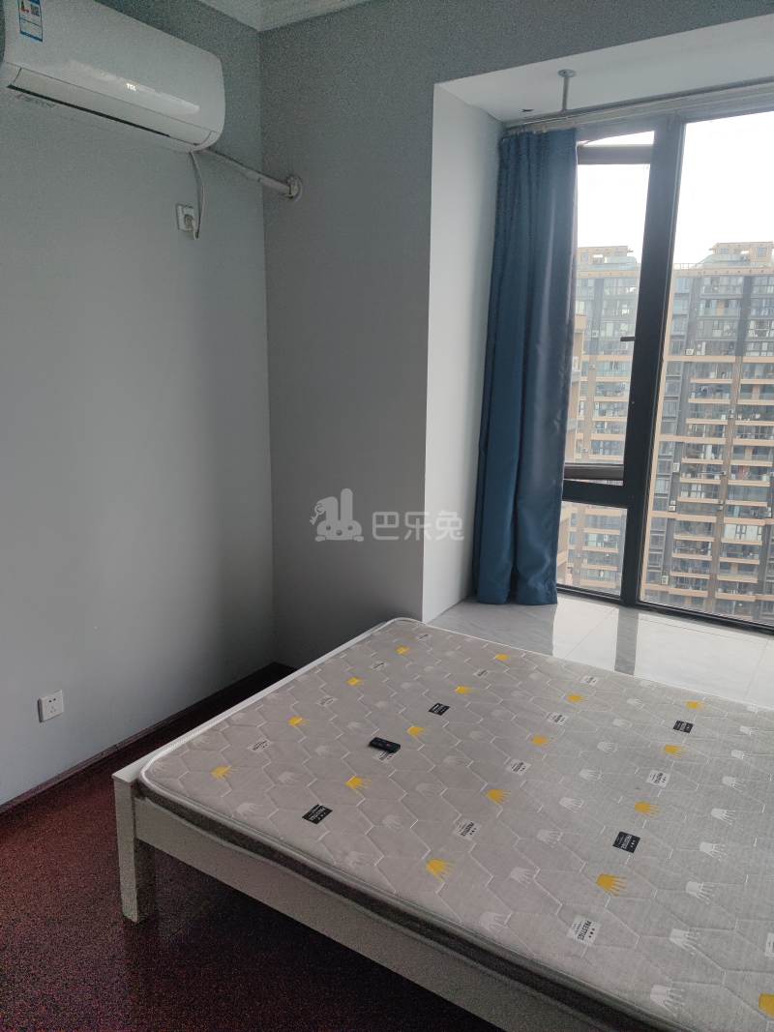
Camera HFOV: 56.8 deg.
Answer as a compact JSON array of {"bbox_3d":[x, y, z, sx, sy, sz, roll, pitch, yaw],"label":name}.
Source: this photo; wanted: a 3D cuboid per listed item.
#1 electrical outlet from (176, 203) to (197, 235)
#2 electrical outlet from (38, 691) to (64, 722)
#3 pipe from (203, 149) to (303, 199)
[{"bbox_3d":[-0.728,-1.085,2.612,0.013,0.086,0.086,9,16,32],"label":"electrical outlet"},{"bbox_3d":[-1.135,0.647,2.424,0.013,0.086,0.086,9,16,32],"label":"electrical outlet"},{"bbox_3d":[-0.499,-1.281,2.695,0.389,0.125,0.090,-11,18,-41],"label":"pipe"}]

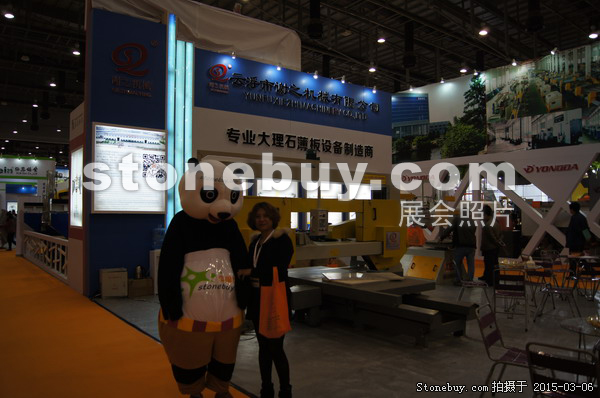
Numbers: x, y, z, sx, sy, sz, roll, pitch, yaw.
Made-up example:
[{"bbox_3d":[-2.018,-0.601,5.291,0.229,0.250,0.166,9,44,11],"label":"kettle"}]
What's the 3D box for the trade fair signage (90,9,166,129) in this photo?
[{"bbox_3d":[-3.260,-2.426,8.609,1.394,2.084,0.120,1,-2,-37],"label":"trade fair signage"}]

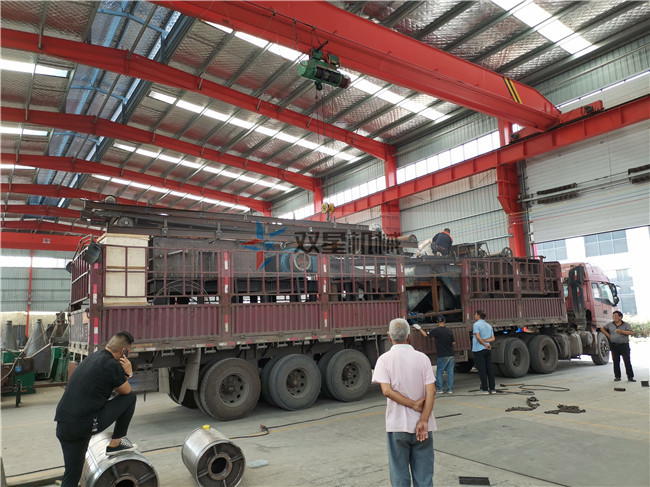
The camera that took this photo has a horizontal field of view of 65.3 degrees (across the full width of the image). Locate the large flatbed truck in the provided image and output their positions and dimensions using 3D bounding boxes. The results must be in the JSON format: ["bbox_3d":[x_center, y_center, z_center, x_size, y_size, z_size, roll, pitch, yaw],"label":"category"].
[{"bbox_3d":[2.371,1.766,13.487,16.270,3.800,2.580,4,-11,-34],"label":"large flatbed truck"}]

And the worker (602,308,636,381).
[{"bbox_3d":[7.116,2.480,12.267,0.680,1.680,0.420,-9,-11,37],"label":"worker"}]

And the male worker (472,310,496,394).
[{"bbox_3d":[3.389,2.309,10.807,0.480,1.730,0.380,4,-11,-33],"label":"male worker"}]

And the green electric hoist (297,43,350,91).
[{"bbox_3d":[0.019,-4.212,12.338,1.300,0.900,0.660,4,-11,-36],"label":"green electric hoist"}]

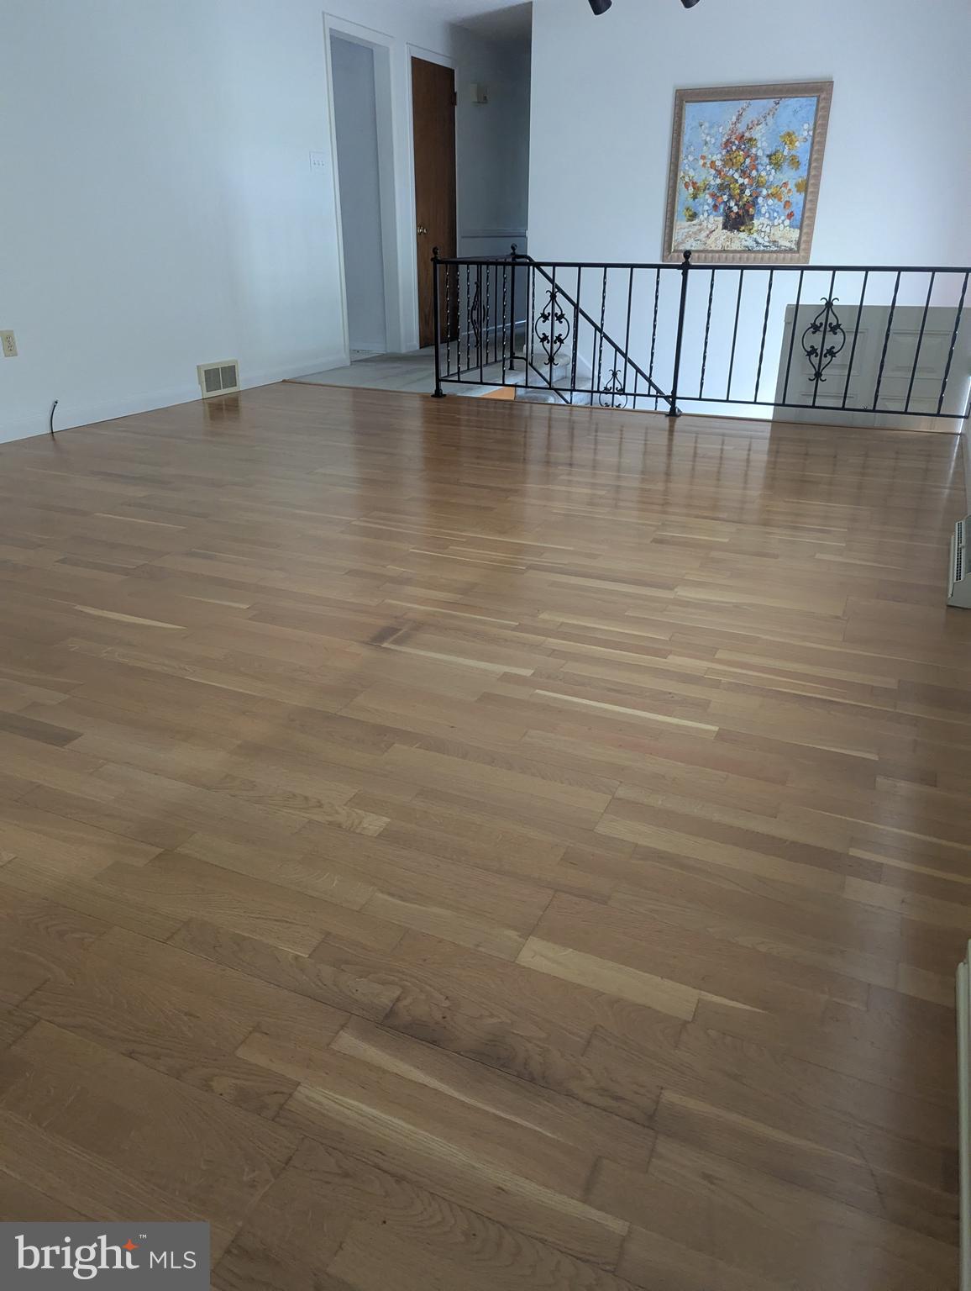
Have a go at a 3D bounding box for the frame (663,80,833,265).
[{"bbox_3d":[1.741,-3.156,6.046,1.009,1.057,0.043,11,27,23],"label":"frame"}]

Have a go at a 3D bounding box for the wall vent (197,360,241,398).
[{"bbox_3d":[-1.619,-1.622,5.447,0.039,0.191,0.324,11,27,23],"label":"wall vent"}]

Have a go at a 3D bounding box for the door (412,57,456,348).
[{"bbox_3d":[-0.415,-3.564,7.375,0.040,2.075,0.691,11,27,23],"label":"door"}]

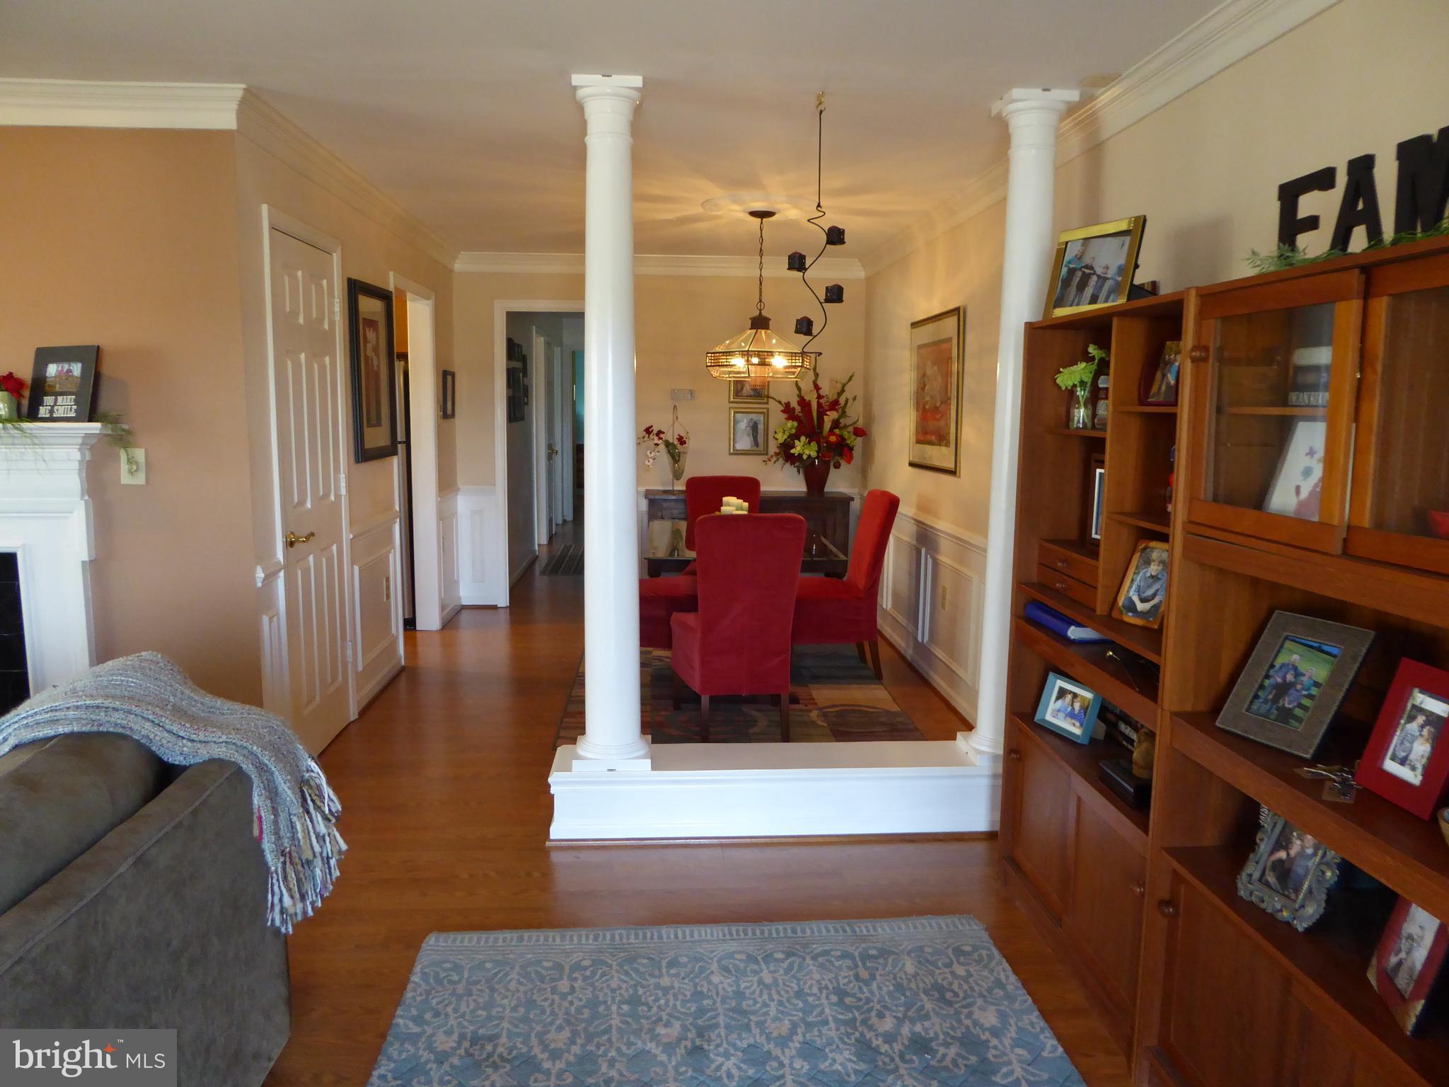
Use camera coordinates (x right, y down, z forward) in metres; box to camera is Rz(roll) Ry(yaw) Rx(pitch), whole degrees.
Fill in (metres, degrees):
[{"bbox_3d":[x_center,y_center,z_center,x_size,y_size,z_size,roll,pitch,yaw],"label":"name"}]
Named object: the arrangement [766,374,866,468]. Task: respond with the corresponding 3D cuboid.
[{"bbox_3d":[0.624,-0.842,7.130,0.660,0.650,0.450,0,8,-4],"label":"arrangement"}]

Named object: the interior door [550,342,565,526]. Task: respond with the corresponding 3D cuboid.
[{"bbox_3d":[-1.882,-1.162,11.690,0.060,2.040,0.800,0,8,-4],"label":"interior door"}]

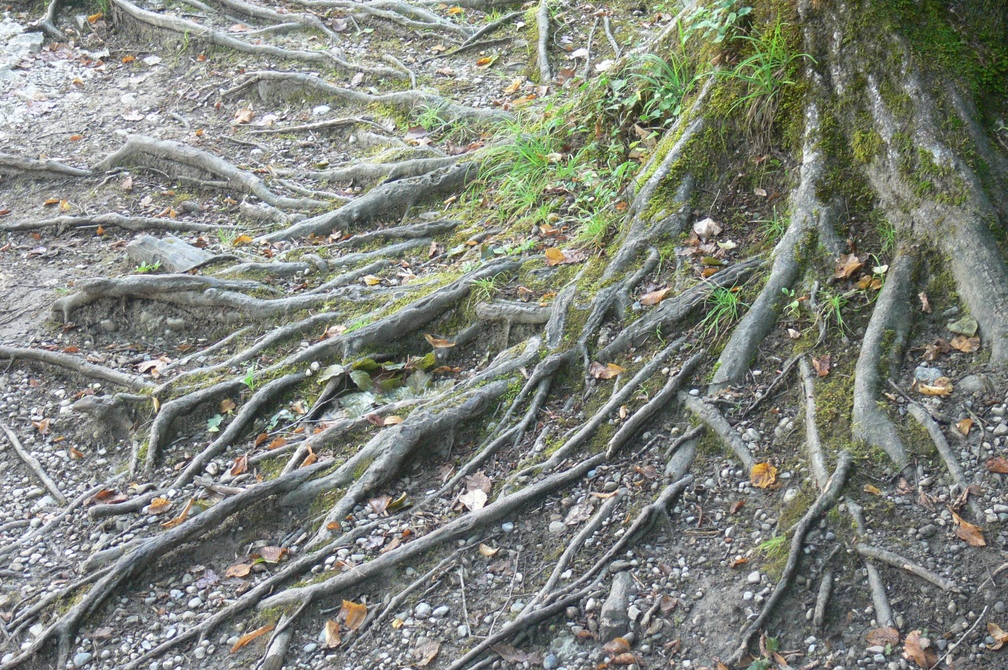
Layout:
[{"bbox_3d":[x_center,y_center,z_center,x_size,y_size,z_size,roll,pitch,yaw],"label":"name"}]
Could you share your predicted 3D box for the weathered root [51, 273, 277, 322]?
[{"bbox_3d":[-0.932,-0.103,6.300,0.610,0.085,0.110,-4,22,-10],"label":"weathered root"}]

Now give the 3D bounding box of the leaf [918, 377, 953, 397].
[{"bbox_3d":[1.032,0.123,5.500,0.080,0.026,0.055,0,26,0],"label":"leaf"}]

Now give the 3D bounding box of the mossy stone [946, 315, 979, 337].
[{"bbox_3d":[1.066,-0.020,5.349,0.075,0.035,0.060,-12,33,0],"label":"mossy stone"}]

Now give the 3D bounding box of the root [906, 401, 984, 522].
[{"bbox_3d":[0.967,0.269,5.051,0.045,0.040,0.376,-17,42,-6],"label":"root"}]

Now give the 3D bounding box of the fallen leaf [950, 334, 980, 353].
[{"bbox_3d":[1.123,0.021,5.600,0.073,0.018,0.058,0,34,0],"label":"fallen leaf"}]

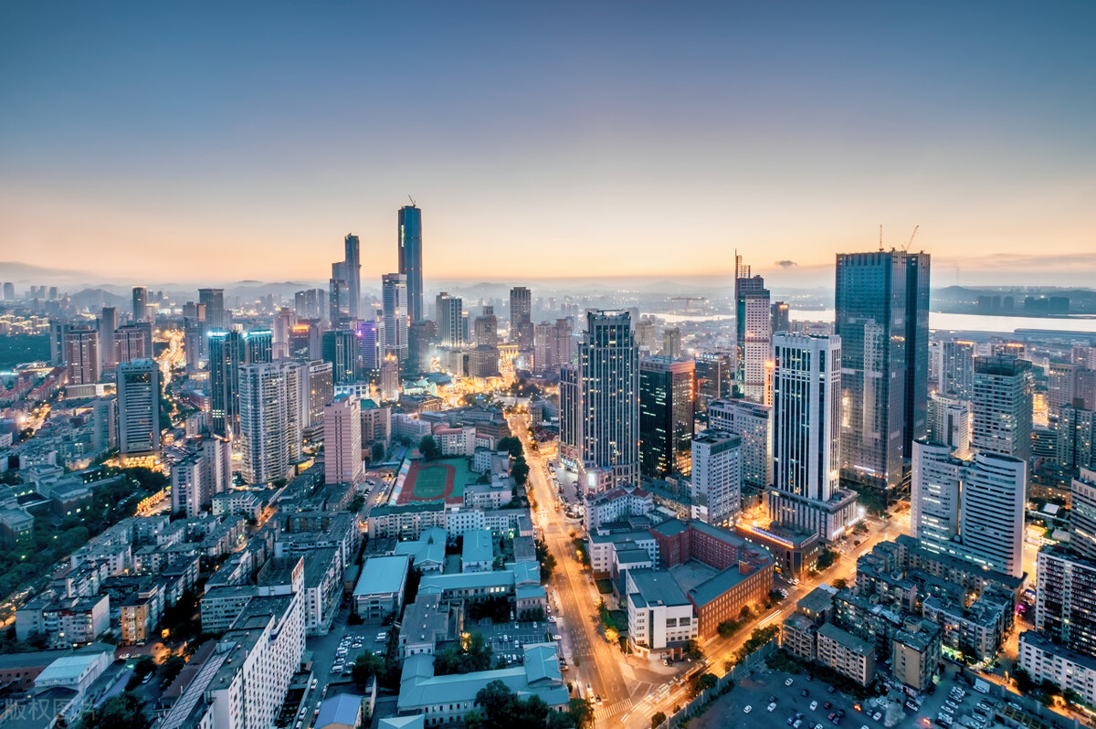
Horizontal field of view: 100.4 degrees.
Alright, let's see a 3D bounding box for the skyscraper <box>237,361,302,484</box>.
[{"bbox_3d":[-261.340,50.210,433.890,38.000,110.000,38.000,5,8,38],"label":"skyscraper"}]

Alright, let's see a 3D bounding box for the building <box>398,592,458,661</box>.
[{"bbox_3d":[-60.000,133.500,231.000,26.000,11.000,34.000,-1,6,-8],"label":"building"}]

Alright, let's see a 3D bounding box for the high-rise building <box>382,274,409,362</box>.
[{"bbox_3d":[-317.550,-90.320,950.000,37.000,196.000,37.000,2,6,17],"label":"high-rise building"}]

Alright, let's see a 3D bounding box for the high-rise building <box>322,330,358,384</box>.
[{"bbox_3d":[-364.960,-13.700,805.000,42.000,97.000,43.000,5,8,38],"label":"high-rise building"}]

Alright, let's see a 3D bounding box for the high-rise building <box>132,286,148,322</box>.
[{"bbox_3d":[-1283.250,-162.110,1439.331,31.000,168.000,31.000,-5,8,-40],"label":"high-rise building"}]

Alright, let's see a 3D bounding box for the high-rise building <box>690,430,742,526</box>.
[{"bbox_3d":[124.900,86.600,336.800,38.000,66.000,14.500,-4,7,-36],"label":"high-rise building"}]

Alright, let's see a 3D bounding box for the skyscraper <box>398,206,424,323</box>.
[{"bbox_3d":[-328.500,-197.981,1103.950,47.000,356.000,47.000,-5,8,-38],"label":"skyscraper"}]

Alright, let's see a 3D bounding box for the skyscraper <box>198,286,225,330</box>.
[{"bbox_3d":[-914.610,-130.300,1240.000,48.000,155.000,38.000,-3,7,-30],"label":"skyscraper"}]

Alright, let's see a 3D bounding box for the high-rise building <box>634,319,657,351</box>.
[{"bbox_3d":[219.160,-46.730,1016.140,33.000,101.000,26.000,-4,8,-34],"label":"high-rise building"}]

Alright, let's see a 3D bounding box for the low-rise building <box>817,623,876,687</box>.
[{"bbox_3d":[137.500,134.500,211.000,9.000,16.000,20.000,-5,8,-40],"label":"low-rise building"}]

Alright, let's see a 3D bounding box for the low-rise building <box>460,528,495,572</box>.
[{"bbox_3d":[-45.247,119.853,293.920,18.500,12.000,35.000,-1,7,-8],"label":"low-rise building"}]

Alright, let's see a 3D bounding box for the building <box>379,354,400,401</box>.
[{"bbox_3d":[-246.570,20.610,710.000,26.000,70.000,25.000,-1,6,-12],"label":"building"}]

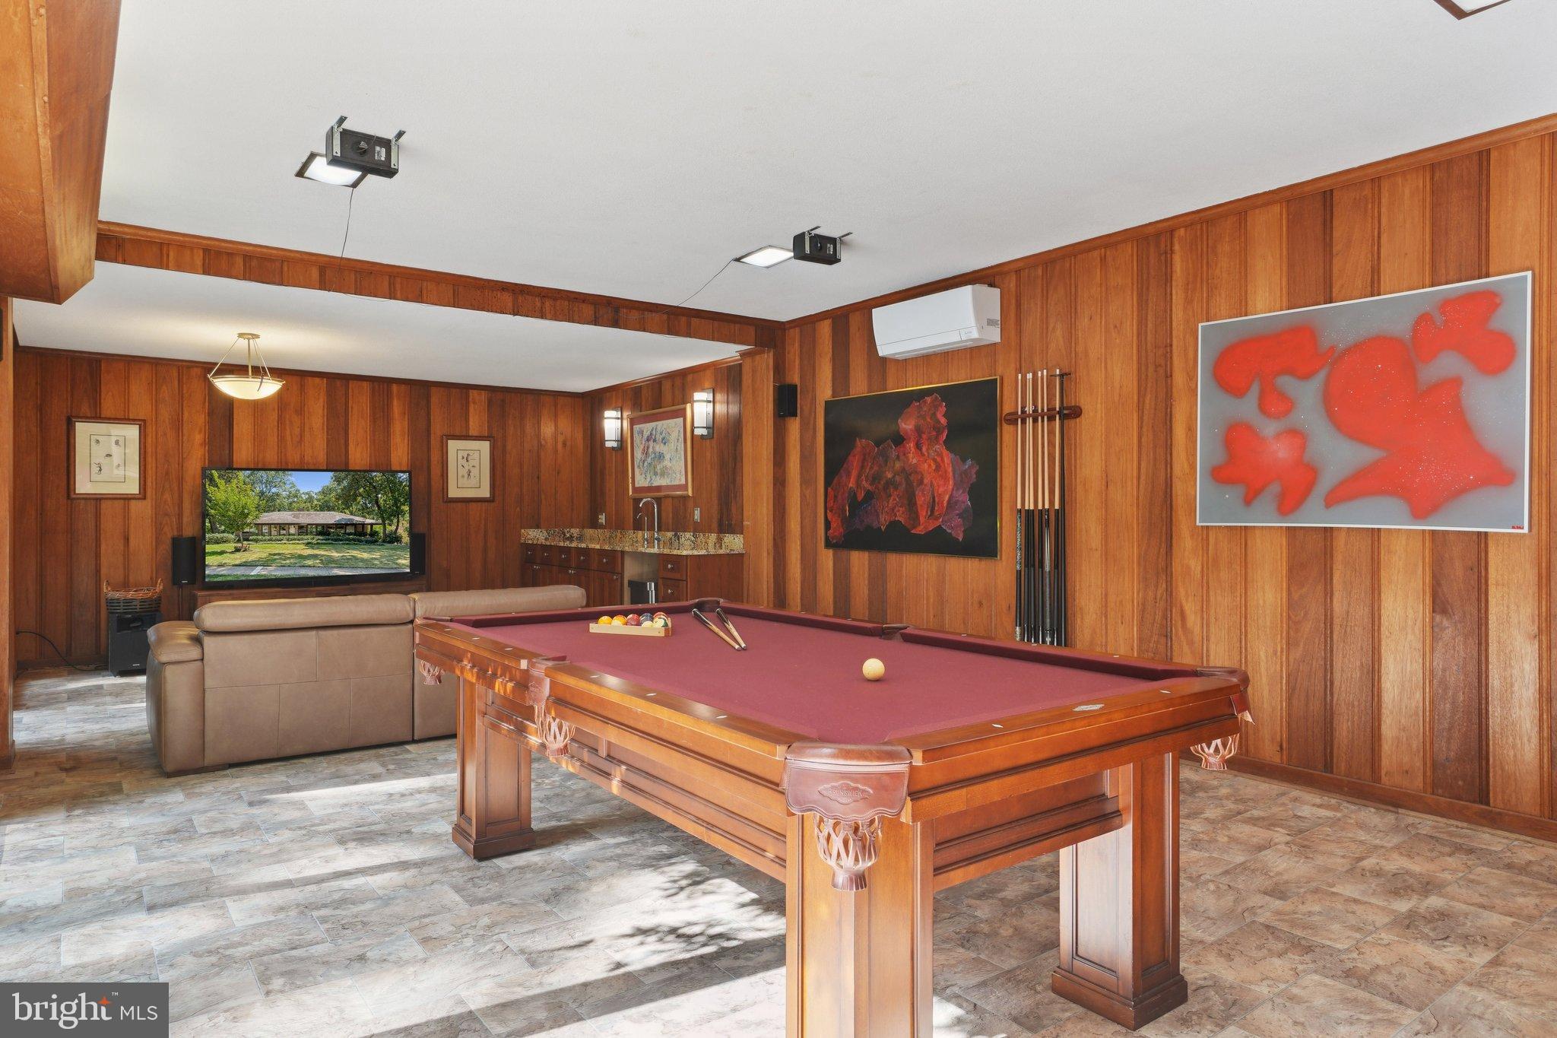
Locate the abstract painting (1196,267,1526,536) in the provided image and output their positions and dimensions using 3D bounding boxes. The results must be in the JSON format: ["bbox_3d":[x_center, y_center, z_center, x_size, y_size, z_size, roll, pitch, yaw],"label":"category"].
[{"bbox_3d":[2.372,-0.437,3.815,0.035,0.957,1.240,0,0,-38],"label":"abstract painting"}]

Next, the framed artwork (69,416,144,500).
[{"bbox_3d":[-5.388,-0.484,7.301,0.500,0.660,0.030,0,0,-36],"label":"framed artwork"}]

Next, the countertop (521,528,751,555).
[{"bbox_3d":[-1.389,0.196,8.167,0.650,0.145,3.170,0,0,-38],"label":"countertop"}]

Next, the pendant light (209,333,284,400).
[{"bbox_3d":[-3.597,-1.037,6.197,0.455,0.435,0.455,-1,1,-38],"label":"pendant light"}]

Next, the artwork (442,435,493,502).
[{"bbox_3d":[-3.046,-0.495,8.946,0.497,0.660,0.030,0,0,-36],"label":"artwork"}]

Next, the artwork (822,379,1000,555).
[{"bbox_3d":[0.801,-0.303,5.826,0.035,1.060,1.540,0,0,-38],"label":"artwork"}]

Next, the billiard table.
[{"bbox_3d":[-0.094,0.772,2.764,1.390,0.800,2.530,0,0,-37],"label":"billiard table"}]

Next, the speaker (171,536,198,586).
[{"bbox_3d":[-4.611,0.329,7.055,0.160,0.370,0.170,-1,1,-38],"label":"speaker"}]

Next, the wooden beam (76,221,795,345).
[{"bbox_3d":[-1.636,-1.331,5.562,4.100,0.200,0.140,-1,1,-38],"label":"wooden beam"}]

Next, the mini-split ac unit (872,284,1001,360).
[{"bbox_3d":[0.929,-1.159,5.410,0.235,0.300,0.800,-1,1,-38],"label":"mini-split ac unit"}]

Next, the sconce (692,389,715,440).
[{"bbox_3d":[-0.629,-0.862,7.494,0.115,0.414,0.180,-1,1,-38],"label":"sconce"}]

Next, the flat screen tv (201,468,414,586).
[{"bbox_3d":[-3.884,0.059,7.589,1.570,0.925,0.080,-1,1,-38],"label":"flat screen tv"}]

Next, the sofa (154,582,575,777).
[{"bbox_3d":[-2.202,0.785,5.194,2.270,0.785,1.020,0,0,-38],"label":"sofa"}]

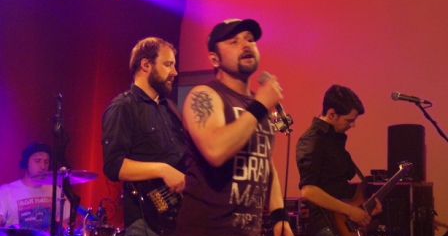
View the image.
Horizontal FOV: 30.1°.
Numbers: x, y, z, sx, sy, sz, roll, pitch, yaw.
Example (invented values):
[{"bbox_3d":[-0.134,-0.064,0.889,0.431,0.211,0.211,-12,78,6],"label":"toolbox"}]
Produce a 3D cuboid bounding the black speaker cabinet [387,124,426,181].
[{"bbox_3d":[1.394,0.270,6.330,0.270,0.425,0.260,-2,-7,22],"label":"black speaker cabinet"}]

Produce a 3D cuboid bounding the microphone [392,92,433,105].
[{"bbox_3d":[1.065,-0.108,4.800,0.200,0.050,0.050,8,-5,13],"label":"microphone"}]

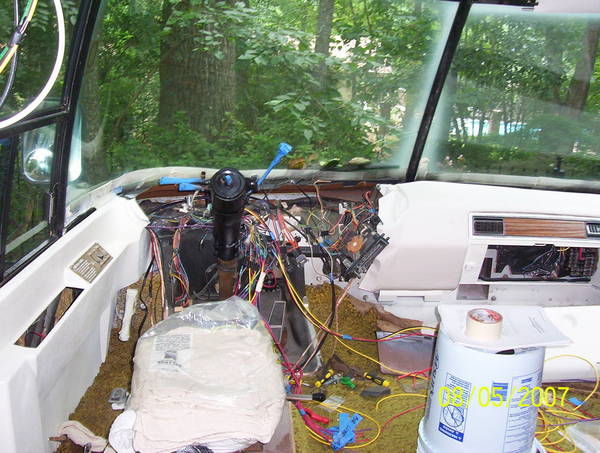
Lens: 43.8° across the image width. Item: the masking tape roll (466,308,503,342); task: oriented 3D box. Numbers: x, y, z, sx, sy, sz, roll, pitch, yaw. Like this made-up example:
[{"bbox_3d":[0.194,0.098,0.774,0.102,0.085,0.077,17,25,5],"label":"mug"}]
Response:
[{"bbox_3d":[0.449,0.241,1.820,0.084,0.048,0.084,2,19,0],"label":"masking tape roll"}]

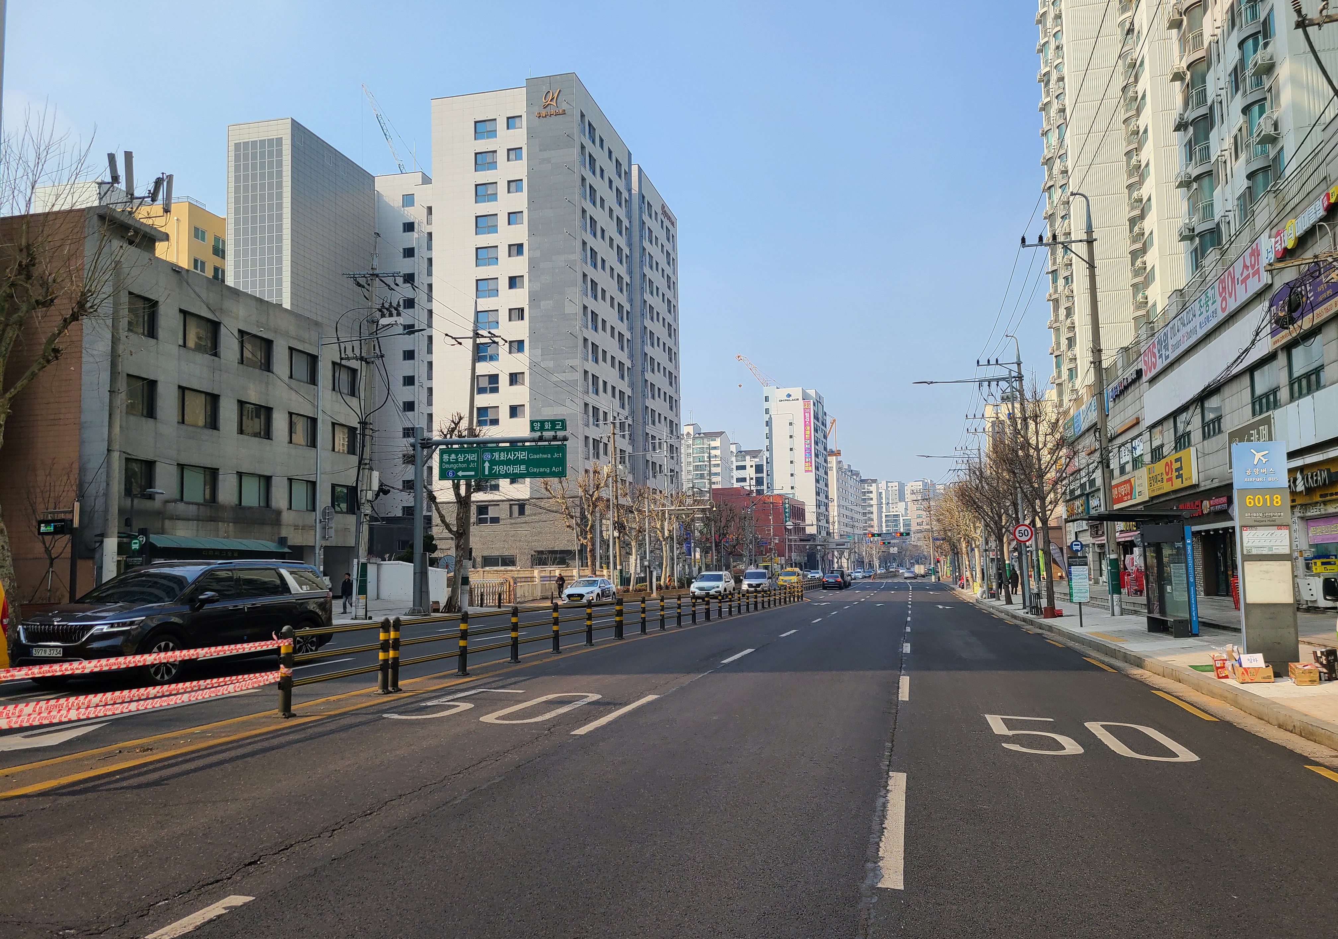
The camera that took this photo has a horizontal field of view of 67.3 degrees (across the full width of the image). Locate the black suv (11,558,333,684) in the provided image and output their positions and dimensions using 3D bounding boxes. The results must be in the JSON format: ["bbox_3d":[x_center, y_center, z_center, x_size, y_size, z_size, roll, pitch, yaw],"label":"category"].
[{"bbox_3d":[-7.320,2.265,15.420,1.995,1.760,5.155,-2,-6,15],"label":"black suv"}]

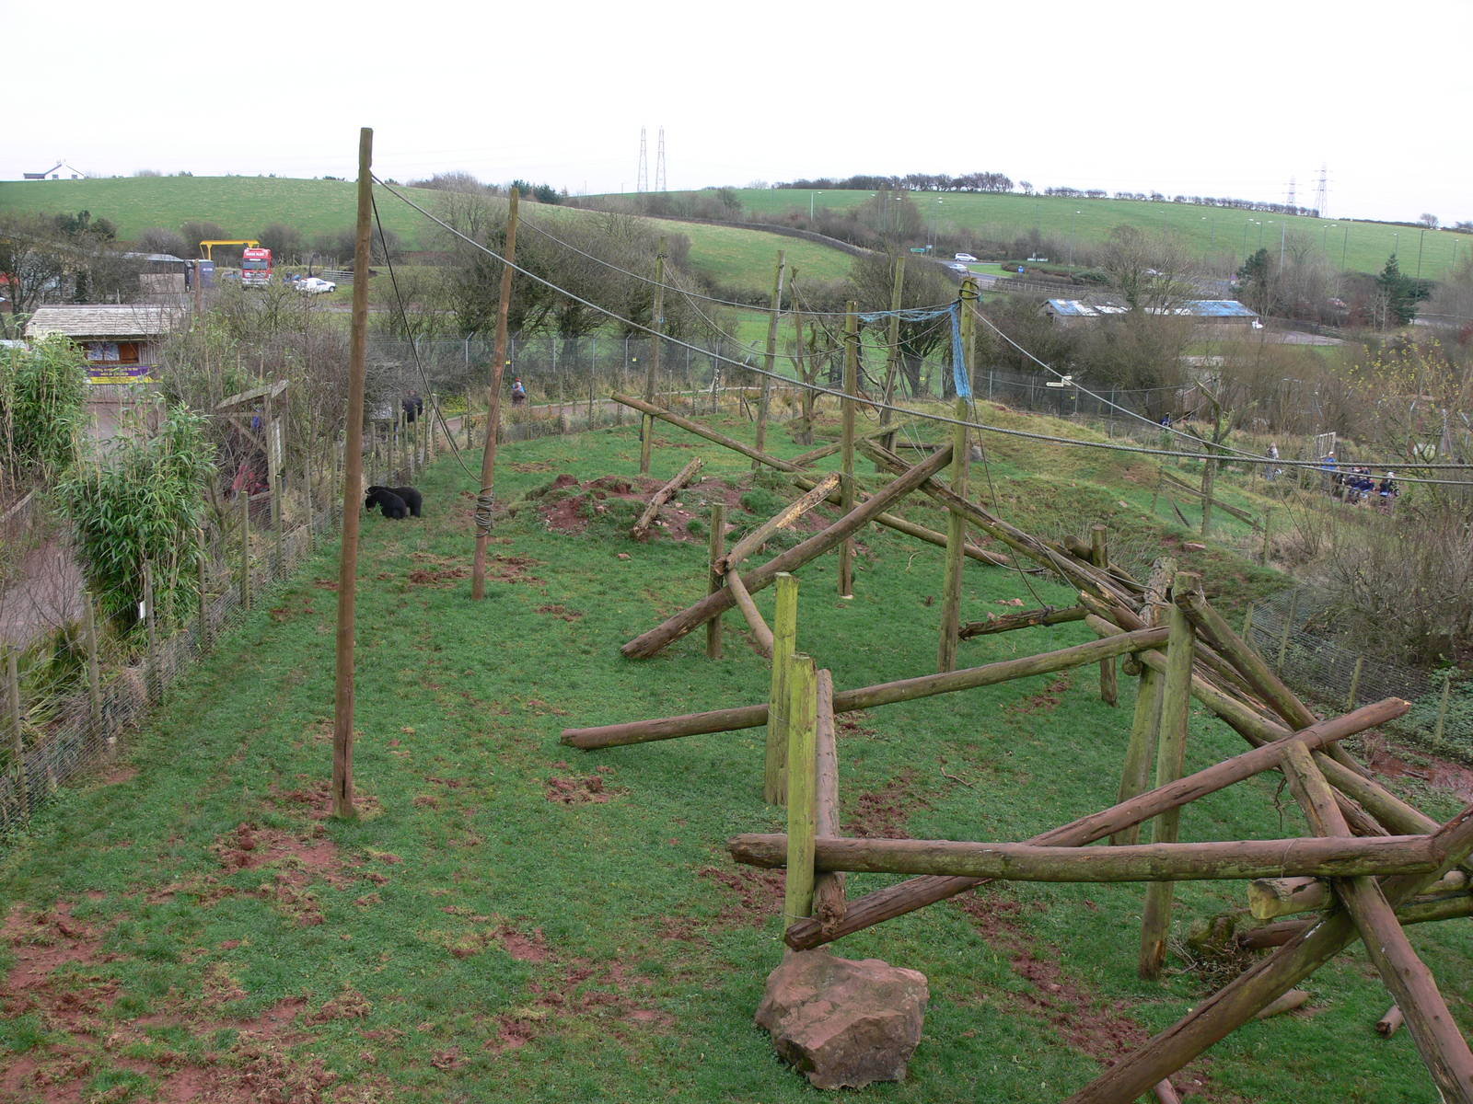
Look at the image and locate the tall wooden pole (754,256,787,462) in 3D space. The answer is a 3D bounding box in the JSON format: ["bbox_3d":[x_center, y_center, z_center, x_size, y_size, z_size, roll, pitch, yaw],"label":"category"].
[{"bbox_3d":[1.182,-6.813,53.053,0.290,7.712,0.290,7,11,-1],"label":"tall wooden pole"}]

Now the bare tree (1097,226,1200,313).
[{"bbox_3d":[38.673,-26.124,140.000,9.200,9.300,8.500,4,11,16],"label":"bare tree"}]

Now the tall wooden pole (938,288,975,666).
[{"bbox_3d":[3.877,-1.204,26.163,0.320,7.039,0.320,1,11,0],"label":"tall wooden pole"}]

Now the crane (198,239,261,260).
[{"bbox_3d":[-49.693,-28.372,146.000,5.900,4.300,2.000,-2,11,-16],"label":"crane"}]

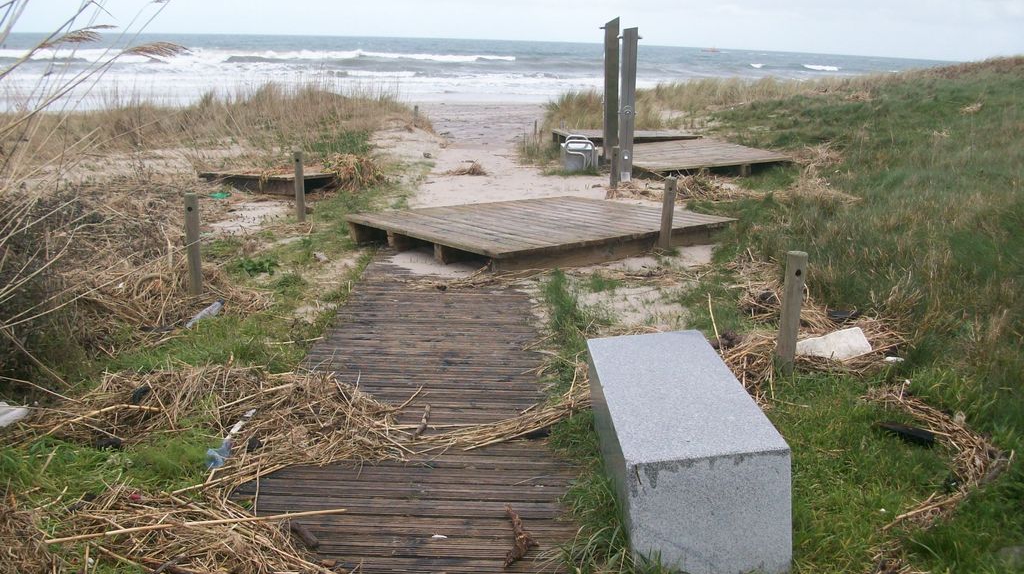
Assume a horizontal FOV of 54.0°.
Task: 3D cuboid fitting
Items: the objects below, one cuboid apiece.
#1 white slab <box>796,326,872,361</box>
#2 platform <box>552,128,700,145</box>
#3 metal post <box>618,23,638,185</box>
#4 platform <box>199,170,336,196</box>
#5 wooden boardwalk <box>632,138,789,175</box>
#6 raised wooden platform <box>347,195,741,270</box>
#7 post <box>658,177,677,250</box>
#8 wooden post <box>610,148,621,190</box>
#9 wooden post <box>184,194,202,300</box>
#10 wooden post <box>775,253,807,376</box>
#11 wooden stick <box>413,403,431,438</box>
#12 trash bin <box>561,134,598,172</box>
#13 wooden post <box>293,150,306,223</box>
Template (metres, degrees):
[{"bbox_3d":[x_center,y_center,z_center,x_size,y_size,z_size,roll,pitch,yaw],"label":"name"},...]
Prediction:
[{"bbox_3d":[1.647,0.301,5.170,0.370,0.080,0.210,-10,28,-11],"label":"white slab"},{"bbox_3d":[2.377,-3.061,21.017,2.650,0.281,1.668,-3,14,-19],"label":"platform"},{"bbox_3d":[1.625,-2.563,14.126,0.190,2.120,0.180,0,14,0],"label":"metal post"},{"bbox_3d":[-3.094,-1.341,12.847,1.314,0.217,1.099,5,11,18],"label":"platform"},{"bbox_3d":[2.706,-2.014,15.879,2.150,0.220,2.850,-7,16,-13],"label":"wooden boardwalk"},{"bbox_3d":[0.268,-0.507,9.017,2.680,0.190,2.190,-10,16,-38],"label":"raised wooden platform"},{"bbox_3d":[1.420,-0.667,9.169,0.100,0.645,0.100,2,13,0],"label":"post"},{"bbox_3d":[1.426,-1.630,13.848,0.095,0.565,0.095,2,13,0],"label":"wooden post"},{"bbox_3d":[-2.144,-0.277,6.743,0.092,0.703,0.092,2,13,0],"label":"wooden post"},{"bbox_3d":[1.379,0.120,4.947,0.100,0.605,0.100,2,14,0],"label":"wooden post"},{"bbox_3d":[-0.410,0.588,4.522,0.045,0.035,0.370,2,13,2],"label":"wooden stick"},{"bbox_3d":[1.030,-2.068,15.329,0.560,0.550,0.480,2,14,0],"label":"trash bin"},{"bbox_3d":[-2.326,-1.103,11.096,0.093,0.780,0.093,0,14,0],"label":"wooden post"}]

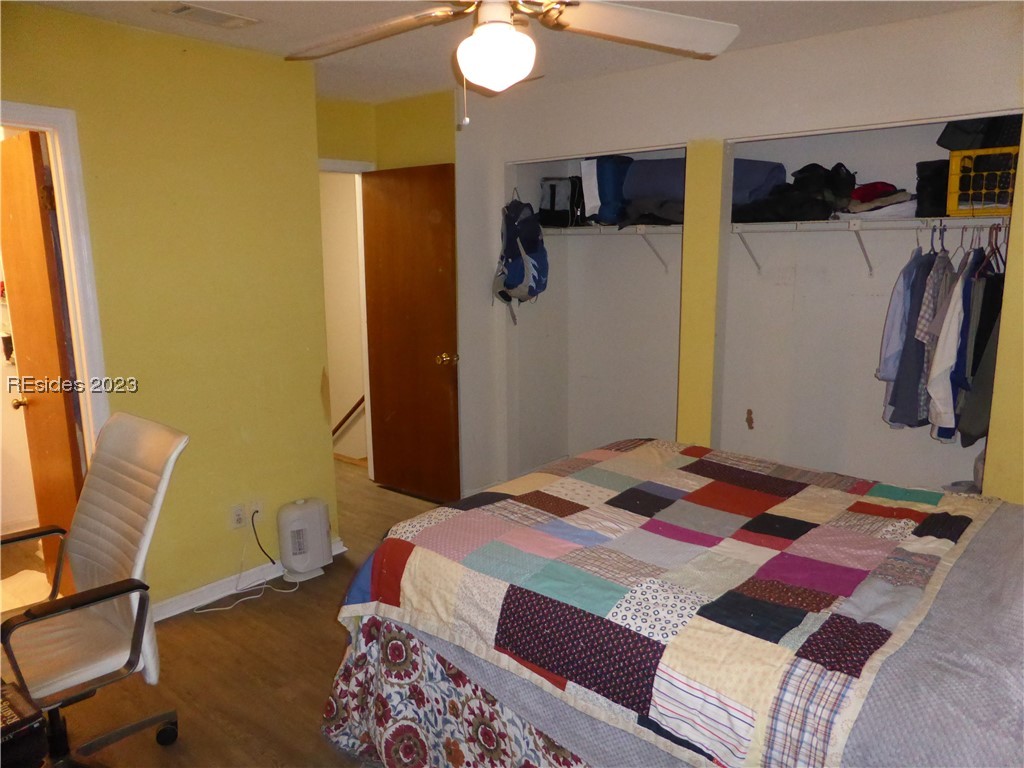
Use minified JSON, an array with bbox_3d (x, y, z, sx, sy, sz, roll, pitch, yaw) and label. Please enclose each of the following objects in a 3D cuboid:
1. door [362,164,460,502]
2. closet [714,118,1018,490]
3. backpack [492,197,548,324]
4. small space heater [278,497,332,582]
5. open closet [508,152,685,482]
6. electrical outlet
[{"bbox_3d":[-0.619,-0.302,4.649,0.713,2.031,0.040,6,13,32],"label":"door"},{"bbox_3d":[1.679,-0.113,3.551,1.177,2.073,0.683,9,14,40],"label":"closet"},{"bbox_3d":[0.074,-0.769,4.479,0.281,0.663,0.216,-10,15,-42],"label":"backpack"},{"bbox_3d":[-1.019,0.758,3.640,0.166,0.369,0.211,10,15,43],"label":"small space heater"},{"bbox_3d":[0.637,-0.275,4.449,1.199,2.073,0.683,9,14,40],"label":"open closet"},{"bbox_3d":[-1.276,0.619,3.457,0.009,0.115,0.071,9,14,40],"label":"electrical outlet"}]

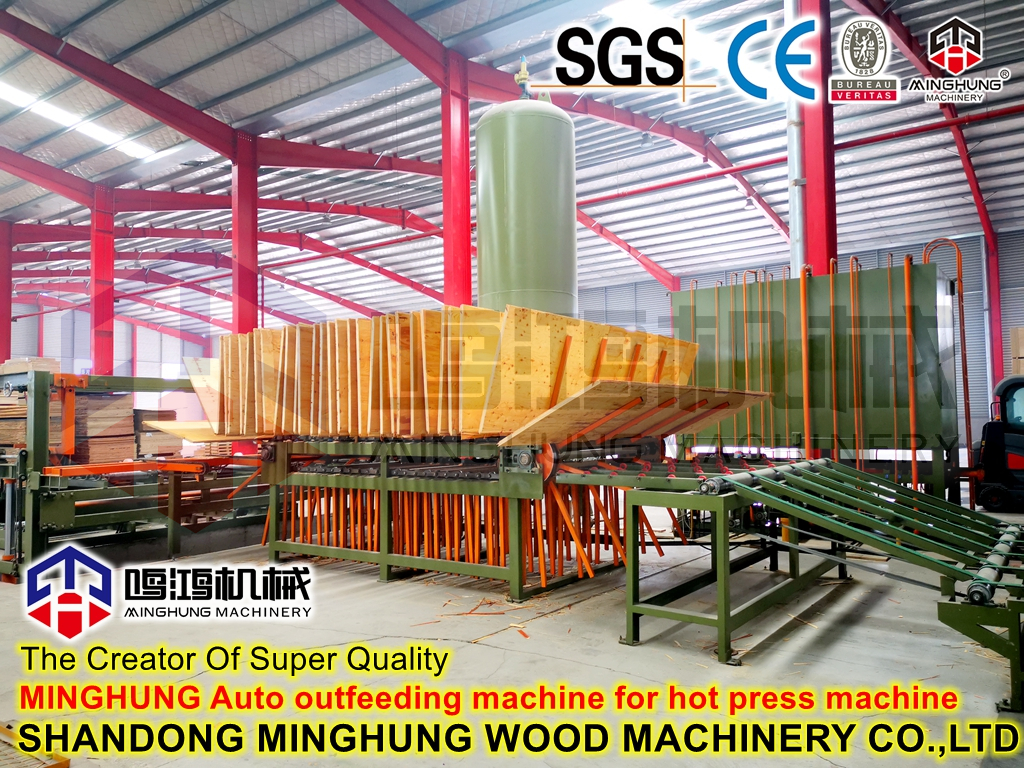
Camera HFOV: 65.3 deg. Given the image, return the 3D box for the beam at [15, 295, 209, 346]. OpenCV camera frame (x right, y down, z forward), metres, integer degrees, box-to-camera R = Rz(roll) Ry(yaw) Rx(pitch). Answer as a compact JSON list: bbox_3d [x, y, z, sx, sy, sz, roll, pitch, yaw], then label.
[{"bbox_3d":[-37.540,-6.112,77.718,0.314,0.862,17.836,-3,-12,37],"label":"beam"}]

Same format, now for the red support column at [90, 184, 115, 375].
[{"bbox_3d":[-16.714,-2.281,32.541,0.329,11.567,0.705,-3,-4,37],"label":"red support column"}]

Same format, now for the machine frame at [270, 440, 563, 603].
[{"bbox_3d":[-0.645,1.381,9.543,4.108,1.501,2.640,-3,-3,35],"label":"machine frame"}]

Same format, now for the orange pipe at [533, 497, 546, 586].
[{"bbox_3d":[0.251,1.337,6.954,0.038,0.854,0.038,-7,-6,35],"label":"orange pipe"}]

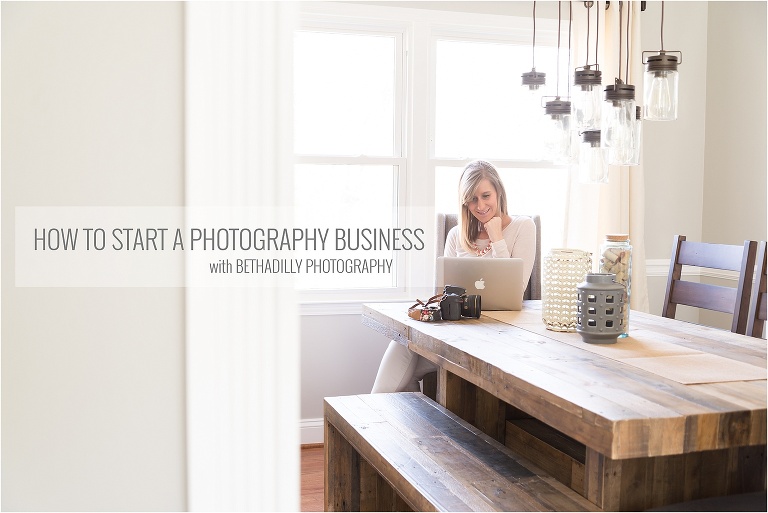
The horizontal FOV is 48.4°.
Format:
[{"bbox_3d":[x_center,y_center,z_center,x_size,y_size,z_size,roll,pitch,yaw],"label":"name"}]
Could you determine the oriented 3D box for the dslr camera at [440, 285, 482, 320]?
[{"bbox_3d":[0.278,0.159,3.045,0.153,0.121,0.140,1,4,4],"label":"dslr camera"}]

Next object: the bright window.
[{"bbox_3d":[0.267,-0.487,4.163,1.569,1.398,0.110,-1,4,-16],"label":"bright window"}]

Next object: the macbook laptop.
[{"bbox_3d":[0.357,0.098,3.306,0.325,0.210,0.307,0,4,-2],"label":"macbook laptop"}]

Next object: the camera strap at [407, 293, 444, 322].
[{"bbox_3d":[0.142,0.171,2.912,0.128,0.086,0.120,0,4,0],"label":"camera strap"}]

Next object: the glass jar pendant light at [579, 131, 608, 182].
[{"bbox_3d":[0.671,-0.322,2.730,0.097,0.168,0.097,0,4,0],"label":"glass jar pendant light"}]

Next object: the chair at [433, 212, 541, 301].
[{"bbox_3d":[0.487,0.367,3.746,0.495,1.110,0.620,0,4,-5],"label":"chair"}]

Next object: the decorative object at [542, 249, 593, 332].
[{"bbox_3d":[0.576,0.104,2.682,0.156,0.248,0.156,0,4,0],"label":"decorative object"}]

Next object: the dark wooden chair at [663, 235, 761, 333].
[{"bbox_3d":[1.034,0.444,3.247,0.540,1.020,0.465,-1,4,-16],"label":"dark wooden chair"}]

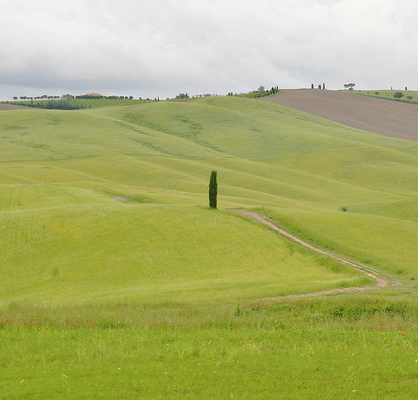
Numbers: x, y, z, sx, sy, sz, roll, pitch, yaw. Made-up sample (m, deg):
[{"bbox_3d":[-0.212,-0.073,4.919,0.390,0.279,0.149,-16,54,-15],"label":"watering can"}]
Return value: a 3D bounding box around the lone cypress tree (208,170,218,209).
[{"bbox_3d":[1.027,-2.299,305.000,1.919,8.481,1.919,0,2,0],"label":"lone cypress tree"}]

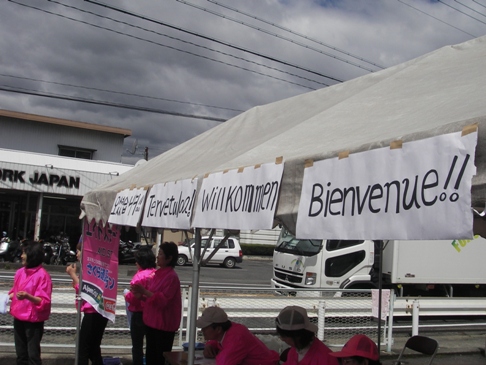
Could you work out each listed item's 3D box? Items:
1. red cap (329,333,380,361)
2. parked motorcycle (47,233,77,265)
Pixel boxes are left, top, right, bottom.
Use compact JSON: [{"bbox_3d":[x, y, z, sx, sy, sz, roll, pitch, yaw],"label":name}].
[{"bbox_3d":[0.584,0.856,2.800,0.270,0.122,0.180,9,-6,0],"label":"red cap"},{"bbox_3d":[-6.797,2.530,20.100,0.780,1.150,2.100,2,-6,14],"label":"parked motorcycle"}]

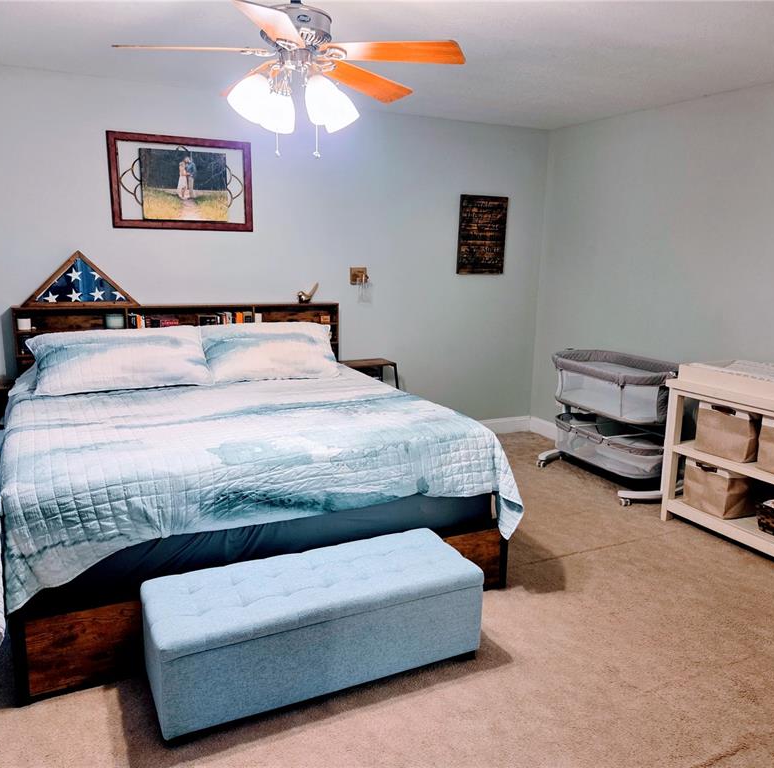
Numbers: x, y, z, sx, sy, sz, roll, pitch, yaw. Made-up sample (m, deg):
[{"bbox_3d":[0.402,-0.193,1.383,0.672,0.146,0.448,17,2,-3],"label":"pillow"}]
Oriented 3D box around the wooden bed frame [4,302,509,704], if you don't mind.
[{"bbox_3d":[-0.784,0.247,3.506,2.080,1.150,2.130,-4,13,-26],"label":"wooden bed frame"}]

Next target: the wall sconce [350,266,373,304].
[{"bbox_3d":[-0.166,-0.696,4.745,0.130,0.230,0.155,-4,13,-26],"label":"wall sconce"}]

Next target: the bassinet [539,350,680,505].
[{"bbox_3d":[1.480,0.246,4.532,0.500,0.840,0.940,-4,13,-26],"label":"bassinet"}]

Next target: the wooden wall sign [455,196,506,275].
[{"bbox_3d":[0.728,-1.133,5.202,0.430,0.578,0.025,-4,13,-26],"label":"wooden wall sign"}]

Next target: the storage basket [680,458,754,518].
[{"bbox_3d":[1.893,0.557,3.790,0.350,0.255,0.275,-4,13,-26],"label":"storage basket"}]

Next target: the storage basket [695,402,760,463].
[{"bbox_3d":[1.928,0.246,3.679,0.350,0.260,0.300,-4,13,-26],"label":"storage basket"}]

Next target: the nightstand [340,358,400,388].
[{"bbox_3d":[-0.158,0.199,4.891,0.371,0.716,0.267,-4,13,-26],"label":"nightstand"}]

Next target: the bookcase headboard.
[{"bbox_3d":[-1.251,0.056,4.405,1.985,1.138,0.115,-4,13,-26],"label":"bookcase headboard"}]

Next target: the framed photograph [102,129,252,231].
[{"bbox_3d":[-1.246,-1.227,4.187,0.846,0.548,0.025,-4,13,-26],"label":"framed photograph"}]

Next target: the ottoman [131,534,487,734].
[{"bbox_3d":[-0.248,0.855,2.483,1.148,0.382,0.403,-4,13,-26],"label":"ottoman"}]

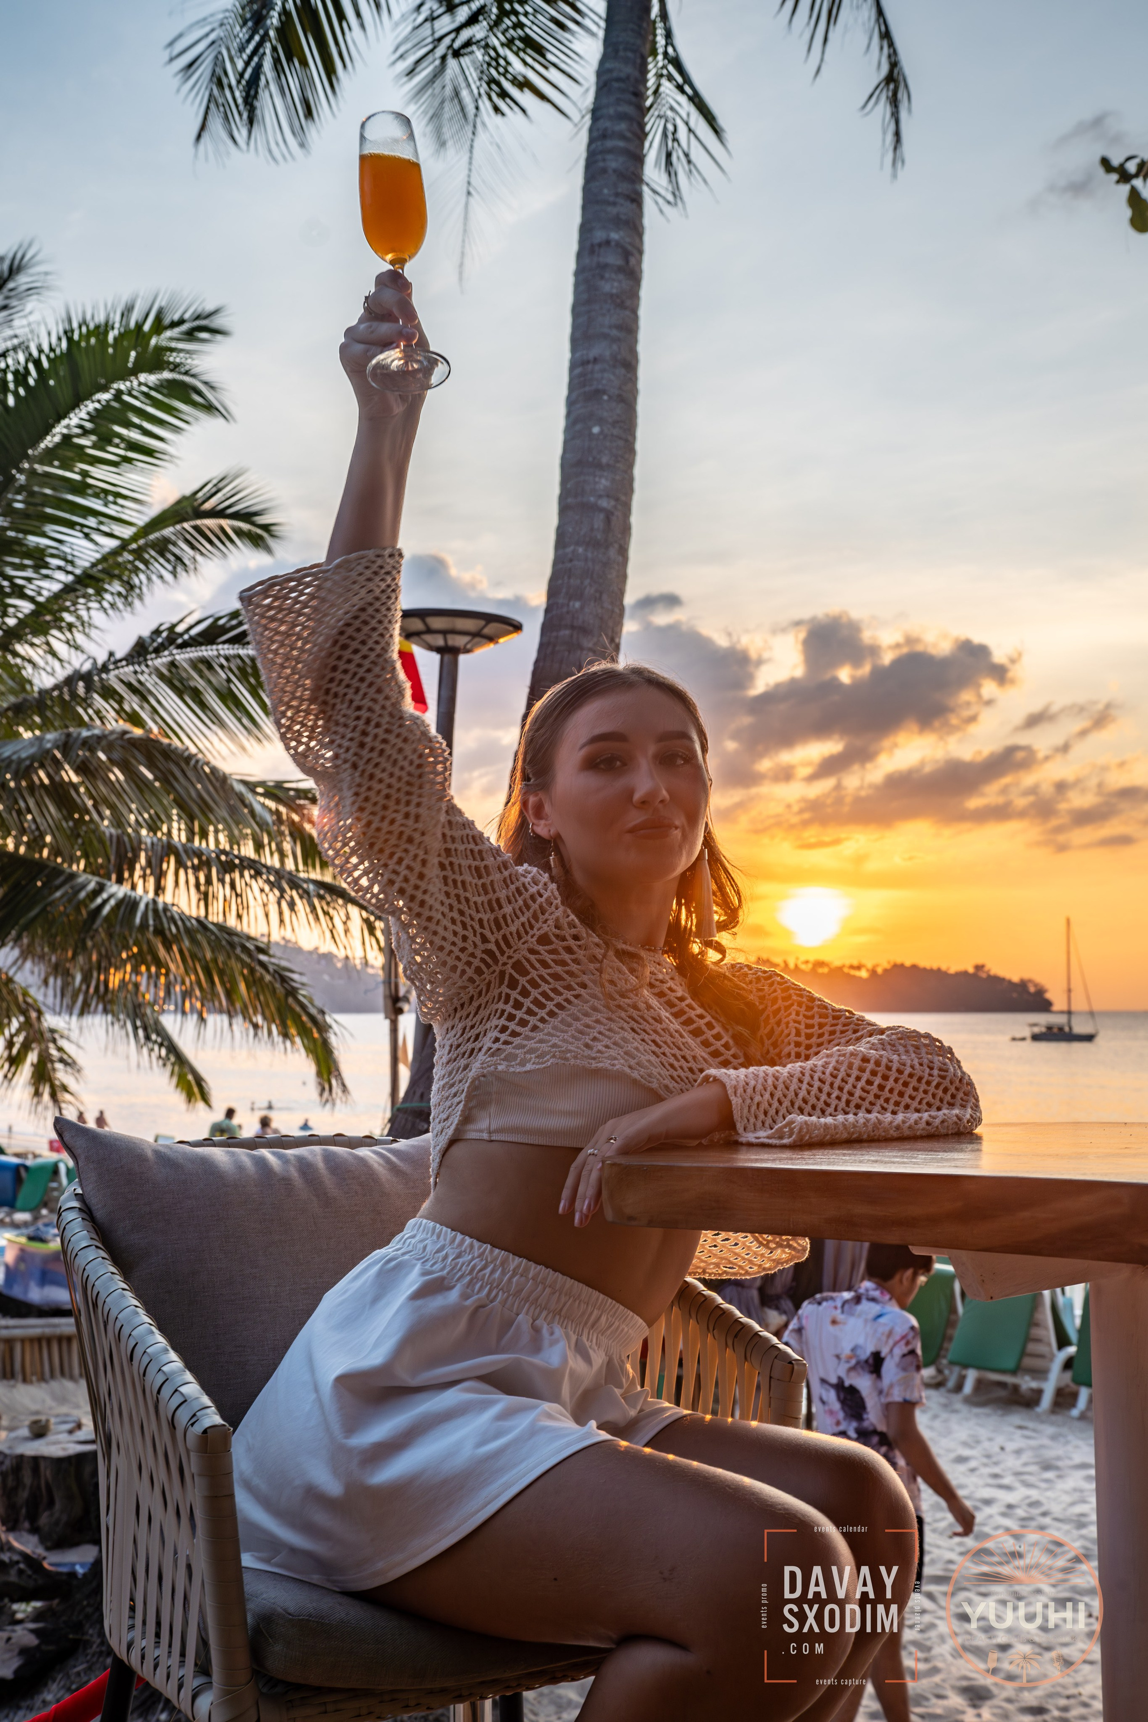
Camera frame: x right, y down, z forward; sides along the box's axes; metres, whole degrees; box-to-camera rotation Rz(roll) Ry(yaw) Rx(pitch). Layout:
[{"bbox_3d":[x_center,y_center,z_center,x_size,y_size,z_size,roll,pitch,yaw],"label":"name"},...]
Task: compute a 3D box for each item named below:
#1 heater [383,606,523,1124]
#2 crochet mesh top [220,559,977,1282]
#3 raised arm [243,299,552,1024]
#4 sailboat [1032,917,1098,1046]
[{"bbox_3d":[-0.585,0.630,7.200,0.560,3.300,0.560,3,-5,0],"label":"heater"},{"bbox_3d":[0.035,0.095,1.680,0.750,0.620,0.360,4,-6,-38],"label":"crochet mesh top"},{"bbox_3d":[-0.135,-0.155,1.500,0.280,0.600,0.200,-9,6,-39],"label":"raised arm"},{"bbox_3d":[60.600,14.700,225.000,9.300,15.400,3.200,0,-5,0],"label":"sailboat"}]

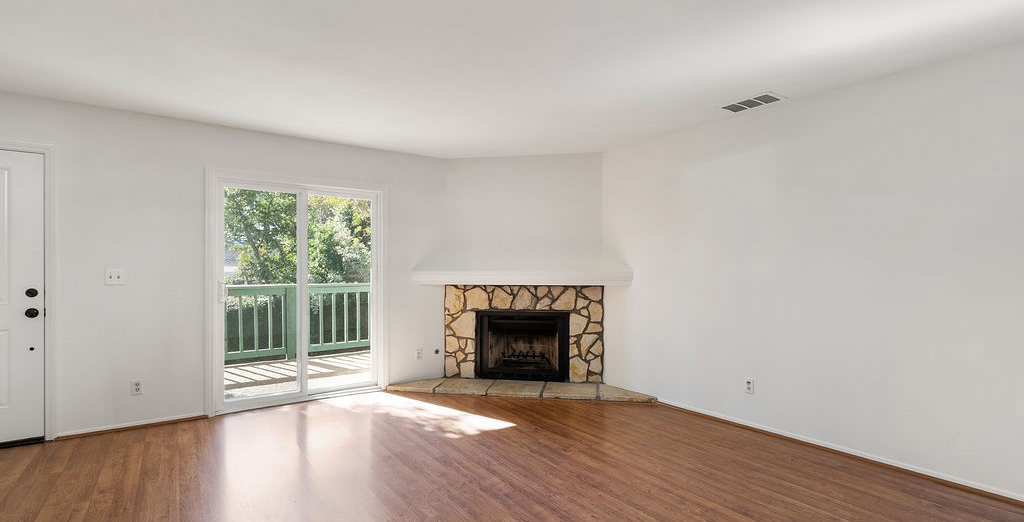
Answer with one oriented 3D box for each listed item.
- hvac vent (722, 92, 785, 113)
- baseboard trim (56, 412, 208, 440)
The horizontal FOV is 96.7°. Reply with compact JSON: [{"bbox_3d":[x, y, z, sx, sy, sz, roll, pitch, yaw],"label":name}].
[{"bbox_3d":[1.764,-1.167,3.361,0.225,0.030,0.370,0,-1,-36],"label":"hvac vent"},{"bbox_3d":[-2.890,1.265,3.520,0.910,0.062,0.025,0,-1,-35],"label":"baseboard trim"}]

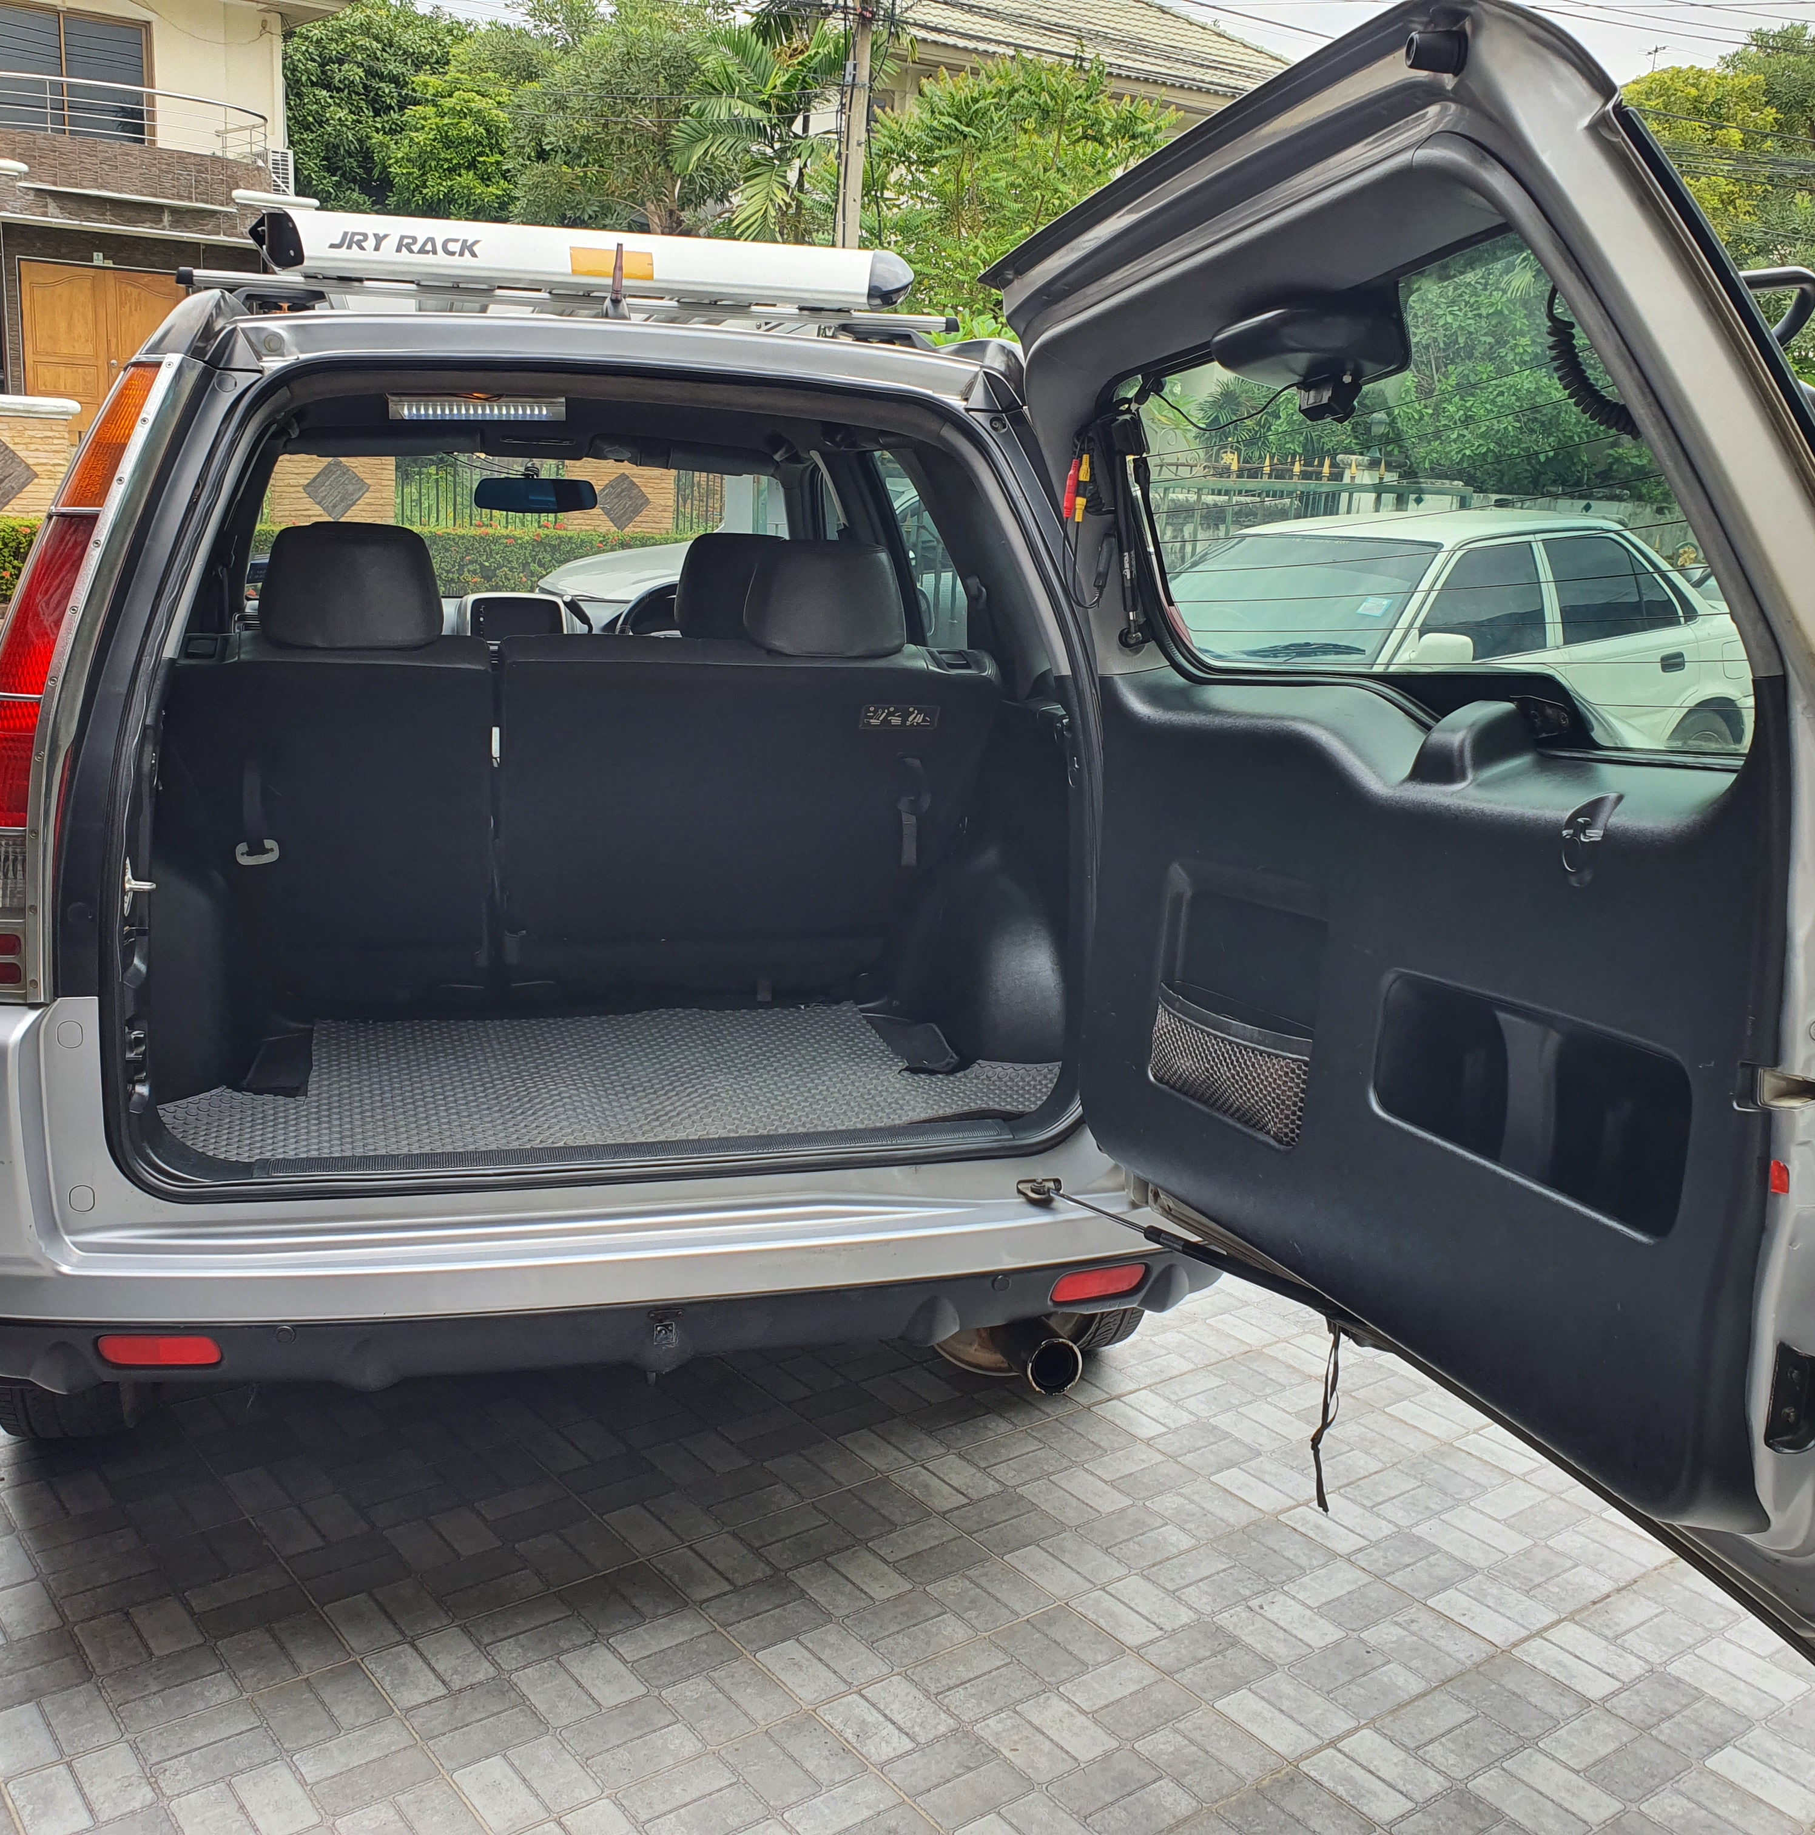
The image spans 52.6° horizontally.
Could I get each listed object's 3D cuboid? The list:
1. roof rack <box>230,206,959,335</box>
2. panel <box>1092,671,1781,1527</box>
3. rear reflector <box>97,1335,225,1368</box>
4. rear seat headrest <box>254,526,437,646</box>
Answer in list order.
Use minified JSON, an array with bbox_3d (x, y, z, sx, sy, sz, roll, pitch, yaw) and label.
[{"bbox_3d":[-0.548,-1.035,3.152,1.080,0.160,1.100,-1,12,-13],"label":"roof rack"},{"bbox_3d":[0.512,0.082,1.919,0.100,0.660,1.000,-4,13,-25],"label":"panel"},{"bbox_3d":[-0.872,0.503,2.145,0.150,0.037,0.024,1,11,0],"label":"rear reflector"},{"bbox_3d":[-0.861,-0.503,2.834,0.265,0.195,0.125,-1,20,-13],"label":"rear seat headrest"}]

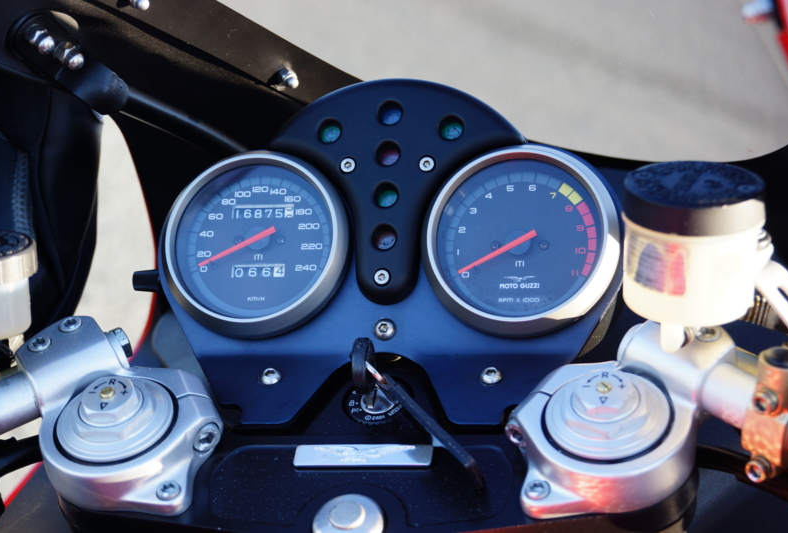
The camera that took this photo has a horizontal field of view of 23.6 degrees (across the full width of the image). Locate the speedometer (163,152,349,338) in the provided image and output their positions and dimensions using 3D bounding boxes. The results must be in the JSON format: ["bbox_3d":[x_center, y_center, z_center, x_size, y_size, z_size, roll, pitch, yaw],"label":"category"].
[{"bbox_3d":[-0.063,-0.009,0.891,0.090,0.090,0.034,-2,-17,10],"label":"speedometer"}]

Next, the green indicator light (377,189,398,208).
[{"bbox_3d":[-0.003,-0.032,0.882,0.011,0.011,0.008,-2,-17,10],"label":"green indicator light"}]

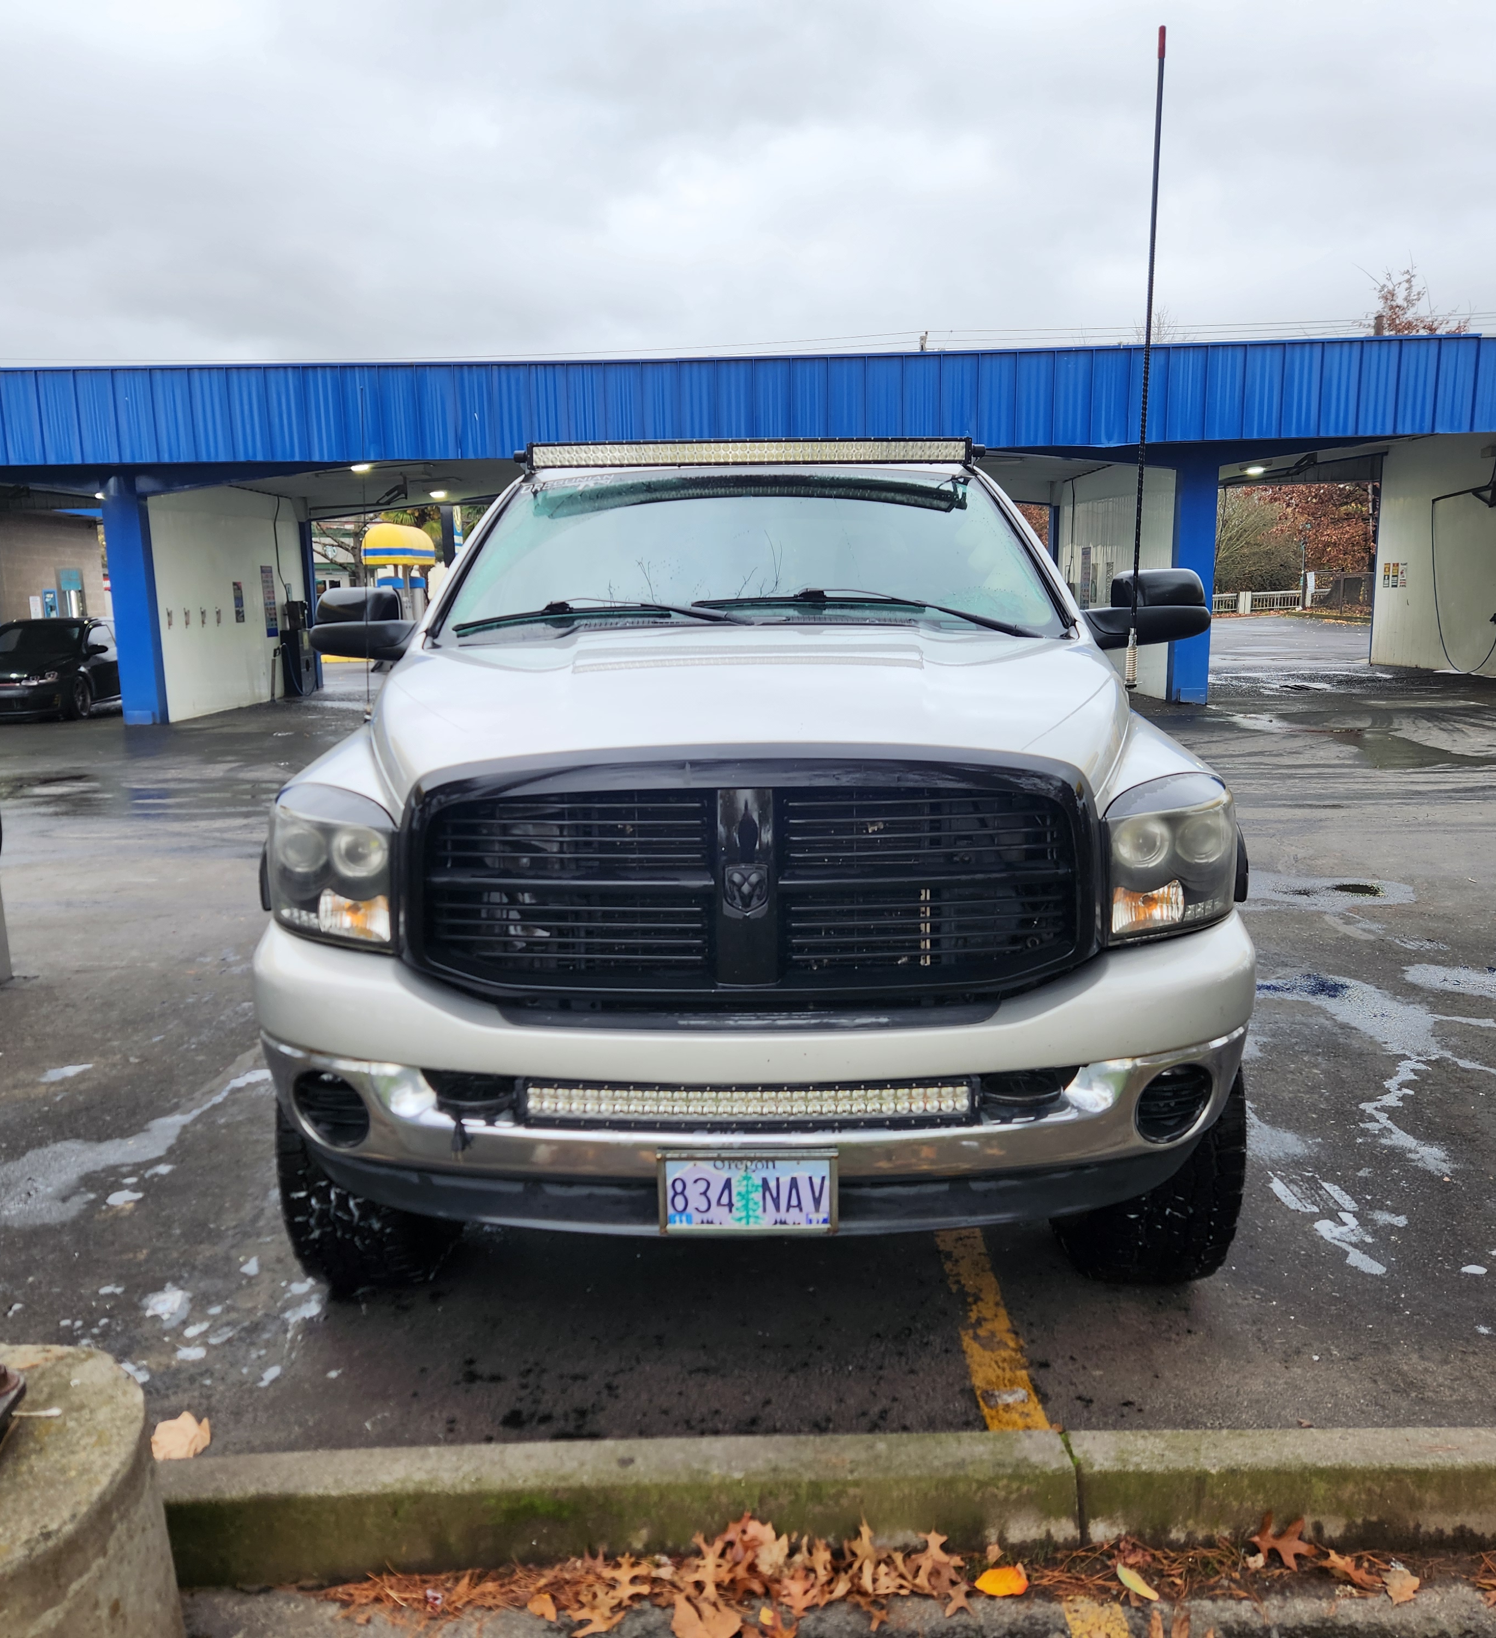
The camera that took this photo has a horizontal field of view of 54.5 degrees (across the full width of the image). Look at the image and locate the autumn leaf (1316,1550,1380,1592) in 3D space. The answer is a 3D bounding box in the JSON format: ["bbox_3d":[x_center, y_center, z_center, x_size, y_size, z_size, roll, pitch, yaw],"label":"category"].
[{"bbox_3d":[1.020,1.279,2.464,0.115,0.025,0.080,4,11,30],"label":"autumn leaf"}]

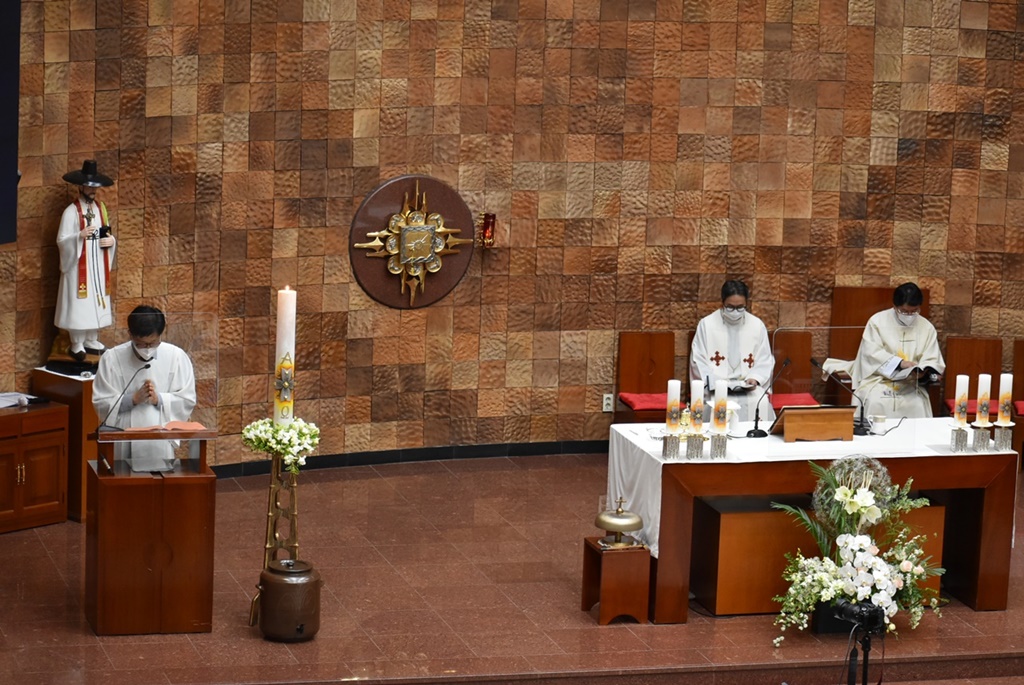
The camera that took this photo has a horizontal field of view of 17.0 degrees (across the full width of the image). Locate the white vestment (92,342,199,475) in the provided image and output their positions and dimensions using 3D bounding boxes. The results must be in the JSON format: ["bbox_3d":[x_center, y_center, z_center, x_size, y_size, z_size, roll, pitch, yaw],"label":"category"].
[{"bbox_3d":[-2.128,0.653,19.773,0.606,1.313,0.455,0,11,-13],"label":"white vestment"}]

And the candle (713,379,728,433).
[{"bbox_3d":[1.222,0.375,19.930,0.074,0.306,0.074,-1,12,-16],"label":"candle"}]

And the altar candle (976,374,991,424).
[{"bbox_3d":[2.754,0.336,19.956,0.071,0.285,0.071,2,11,0],"label":"altar candle"}]

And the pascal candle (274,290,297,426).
[{"bbox_3d":[-1.284,0.097,19.403,0.106,0.838,0.106,1,11,-7],"label":"pascal candle"}]

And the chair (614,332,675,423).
[{"bbox_3d":[0.983,0.412,23.817,0.414,0.920,0.525,0,11,-14],"label":"chair"}]

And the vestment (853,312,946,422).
[{"bbox_3d":[2.680,0.283,23.820,0.647,1.034,0.687,1,11,-6],"label":"vestment"}]

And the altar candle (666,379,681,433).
[{"bbox_3d":[0.943,0.374,19.867,0.074,0.305,0.074,2,11,0],"label":"altar candle"}]

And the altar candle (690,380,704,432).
[{"bbox_3d":[1.058,0.365,19.479,0.071,0.285,0.071,2,11,0],"label":"altar candle"}]

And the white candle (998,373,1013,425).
[{"bbox_3d":[2.952,0.340,20.396,0.074,0.297,0.074,-1,12,-16],"label":"white candle"}]

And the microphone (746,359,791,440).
[{"bbox_3d":[1.548,0.326,20.574,0.273,0.460,0.111,-6,14,-35],"label":"microphone"}]

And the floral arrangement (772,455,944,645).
[{"bbox_3d":[2.017,1.173,19.866,0.970,1.041,0.566,-1,12,-16],"label":"floral arrangement"}]

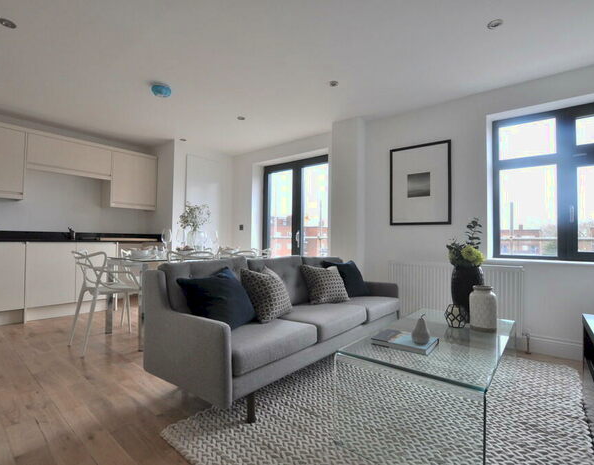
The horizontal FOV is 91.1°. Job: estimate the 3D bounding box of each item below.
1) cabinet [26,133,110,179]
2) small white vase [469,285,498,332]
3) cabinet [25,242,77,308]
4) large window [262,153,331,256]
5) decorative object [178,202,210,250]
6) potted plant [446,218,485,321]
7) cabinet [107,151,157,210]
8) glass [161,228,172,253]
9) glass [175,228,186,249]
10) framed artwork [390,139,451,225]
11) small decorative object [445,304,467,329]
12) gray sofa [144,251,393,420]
[{"bbox_3d":[-2.967,-0.927,3.803,0.330,0.410,0.860,0,-2,40],"label":"cabinet"},{"bbox_3d":[1.100,0.449,1.719,0.137,0.250,0.137,0,-2,40],"label":"small white vase"},{"bbox_3d":[-3.024,0.481,3.530,0.580,0.723,0.460,0,-2,40],"label":"cabinet"},{"bbox_3d":[-0.001,-0.071,4.642,1.535,2.170,0.080,0,-2,40],"label":"large window"},{"bbox_3d":[-1.092,-0.038,3.153,0.340,0.560,0.290,1,-2,-19],"label":"decorative object"},{"bbox_3d":[1.110,0.243,1.902,0.225,0.670,0.210,0,-2,30],"label":"potted plant"},{"bbox_3d":[-2.458,-0.726,4.309,0.330,0.777,0.602,0,-2,40],"label":"cabinet"},{"bbox_3d":[-1.252,0.106,2.800,0.082,0.260,0.082,0,-2,40],"label":"glass"},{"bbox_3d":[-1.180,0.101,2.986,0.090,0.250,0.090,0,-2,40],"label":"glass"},{"bbox_3d":[1.305,-0.510,3.128,0.630,0.857,0.030,0,-2,40],"label":"framed artwork"},{"bbox_3d":[0.973,0.511,1.781,0.115,0.125,0.115,0,-2,40],"label":"small decorative object"},{"bbox_3d":[0.001,0.597,2.327,0.890,0.790,1.990,0,-2,40],"label":"gray sofa"}]

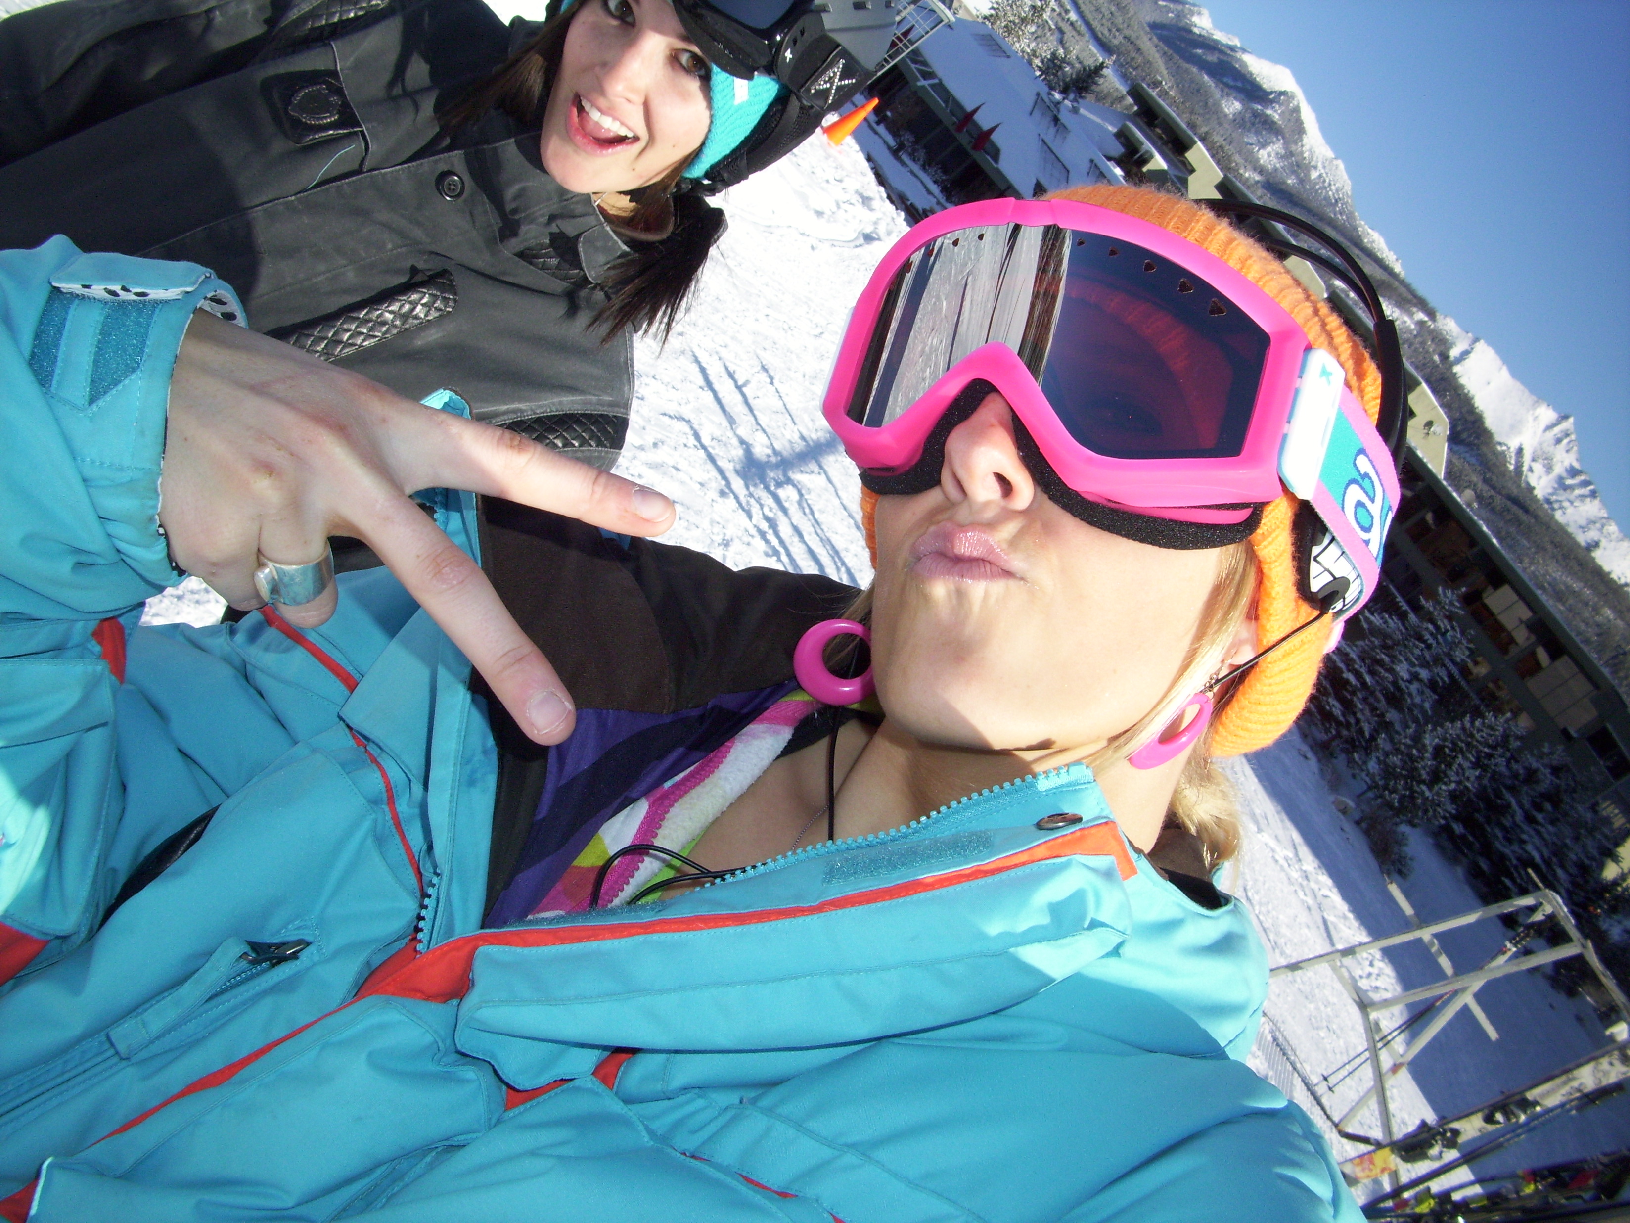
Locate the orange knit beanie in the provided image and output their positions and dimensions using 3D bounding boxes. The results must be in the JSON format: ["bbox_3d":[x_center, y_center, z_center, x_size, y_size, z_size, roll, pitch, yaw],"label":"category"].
[{"bbox_3d":[0.131,-0.066,0.650,0.195,0.185,0.225,17,-31,36],"label":"orange knit beanie"}]

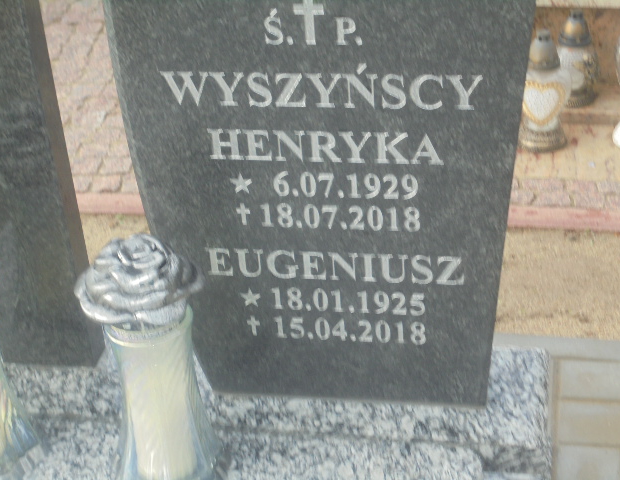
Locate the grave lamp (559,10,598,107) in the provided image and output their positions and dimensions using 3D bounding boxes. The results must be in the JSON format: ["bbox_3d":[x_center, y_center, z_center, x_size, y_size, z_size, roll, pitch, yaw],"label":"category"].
[{"bbox_3d":[0.563,-0.388,2.840,0.101,0.192,0.101,2,32,11],"label":"grave lamp"}]

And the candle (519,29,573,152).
[{"bbox_3d":[0.471,-0.306,2.716,0.105,0.245,0.105,1,32,10],"label":"candle"}]

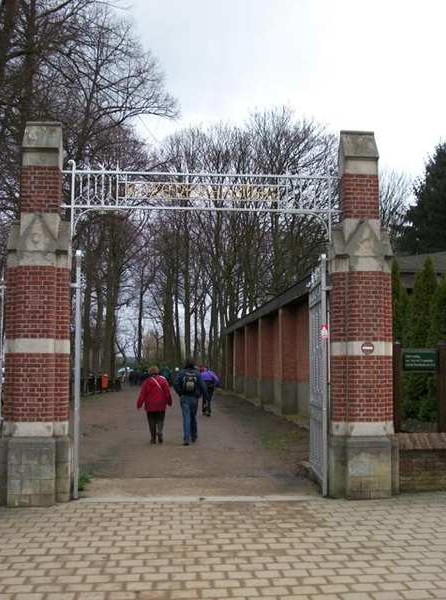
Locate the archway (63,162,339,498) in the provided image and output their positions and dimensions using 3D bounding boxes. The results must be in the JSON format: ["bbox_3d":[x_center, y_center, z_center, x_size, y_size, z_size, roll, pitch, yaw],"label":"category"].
[{"bbox_3d":[-0.265,0.359,8.792,3.591,4.203,0.200,1,-5,-5],"label":"archway"}]

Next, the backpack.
[{"bbox_3d":[-0.659,1.631,14.050,0.310,0.460,0.200,1,-5,-3],"label":"backpack"}]

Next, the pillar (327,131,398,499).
[{"bbox_3d":[1.791,0.111,9.026,0.820,4.761,0.600,1,-5,-5],"label":"pillar"}]

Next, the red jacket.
[{"bbox_3d":[-1.418,1.935,14.350,0.720,0.760,0.360,1,-5,-2],"label":"red jacket"}]

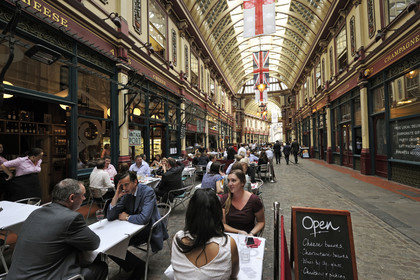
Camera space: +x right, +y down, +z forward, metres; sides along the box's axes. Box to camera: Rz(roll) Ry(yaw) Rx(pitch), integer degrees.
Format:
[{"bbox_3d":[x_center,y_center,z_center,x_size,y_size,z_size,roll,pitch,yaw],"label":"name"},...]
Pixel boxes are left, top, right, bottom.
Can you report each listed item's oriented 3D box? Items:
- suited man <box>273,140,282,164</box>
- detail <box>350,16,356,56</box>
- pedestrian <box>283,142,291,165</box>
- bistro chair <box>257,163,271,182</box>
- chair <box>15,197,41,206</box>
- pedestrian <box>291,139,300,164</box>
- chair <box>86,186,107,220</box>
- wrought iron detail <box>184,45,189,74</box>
[{"bbox_3d":[5.034,0.925,13.928,0.550,1.750,0.420,-1,-1,16],"label":"suited man"},{"bbox_3d":[7.610,-5.467,9.921,0.100,2.050,0.480,-1,-1,16],"label":"detail"},{"bbox_3d":[5.592,0.972,13.607,0.540,1.620,0.420,-1,-1,16],"label":"pedestrian"},{"bbox_3d":[2.254,1.333,7.698,0.530,0.740,0.560,-1,-1,16],"label":"bistro chair"},{"bbox_3d":[-2.967,1.304,2.801,0.530,0.740,0.560,-1,-1,16],"label":"chair"},{"bbox_3d":[6.447,0.873,14.107,0.560,1.810,0.420,-1,-1,16],"label":"pedestrian"},{"bbox_3d":[-2.126,1.317,3.934,0.530,0.740,0.560,-1,-1,16],"label":"chair"},{"bbox_3d":[-1.539,-5.233,12.328,0.100,2.050,0.480,-1,-1,16],"label":"wrought iron detail"}]

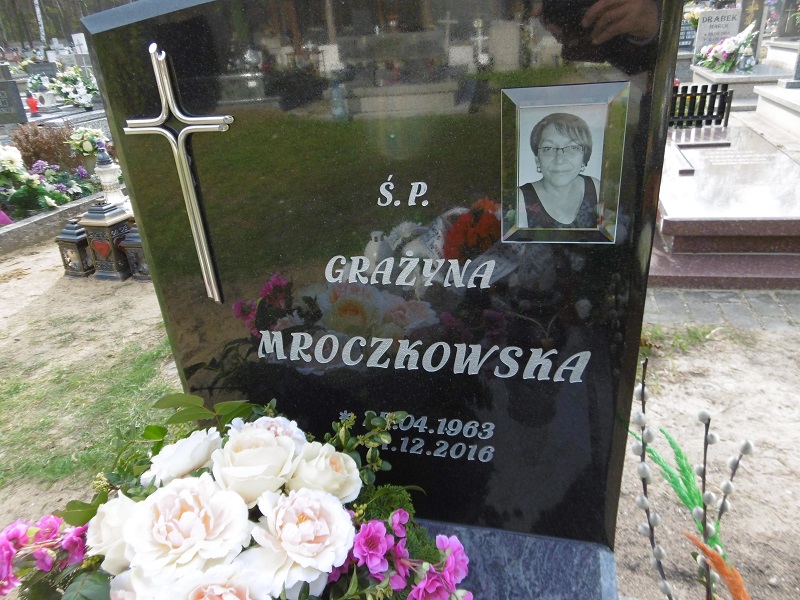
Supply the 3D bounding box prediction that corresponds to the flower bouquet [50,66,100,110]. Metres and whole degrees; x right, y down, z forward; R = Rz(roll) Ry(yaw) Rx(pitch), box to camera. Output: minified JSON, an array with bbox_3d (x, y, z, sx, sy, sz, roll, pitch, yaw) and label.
[{"bbox_3d":[-3.473,-2.250,5.900,0.480,0.430,0.380,-6,25,-3],"label":"flower bouquet"}]

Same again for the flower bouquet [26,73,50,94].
[{"bbox_3d":[-4.497,-2.693,6.900,0.290,0.280,0.260,-6,25,-3],"label":"flower bouquet"}]

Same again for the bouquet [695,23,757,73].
[{"bbox_3d":[3.461,-2.684,5.897,0.540,0.480,0.320,2,26,15],"label":"bouquet"}]

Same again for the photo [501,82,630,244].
[{"bbox_3d":[0.151,-0.122,0.523,0.110,0.150,0.014,2,26,15],"label":"photo"}]

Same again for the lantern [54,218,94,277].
[{"bbox_3d":[-1.598,-0.269,2.755,0.153,0.272,0.140,5,27,21],"label":"lantern"}]

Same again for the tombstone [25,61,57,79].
[{"bbox_3d":[-5.800,-3.675,9.000,0.470,0.440,0.100,-6,25,-3],"label":"tombstone"}]

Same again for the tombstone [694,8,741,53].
[{"bbox_3d":[3.797,-3.135,6.613,0.440,0.600,0.100,2,26,15],"label":"tombstone"}]

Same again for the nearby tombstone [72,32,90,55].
[{"bbox_3d":[-9.187,-7.355,16.000,0.380,0.720,0.120,-6,25,-3],"label":"nearby tombstone"}]

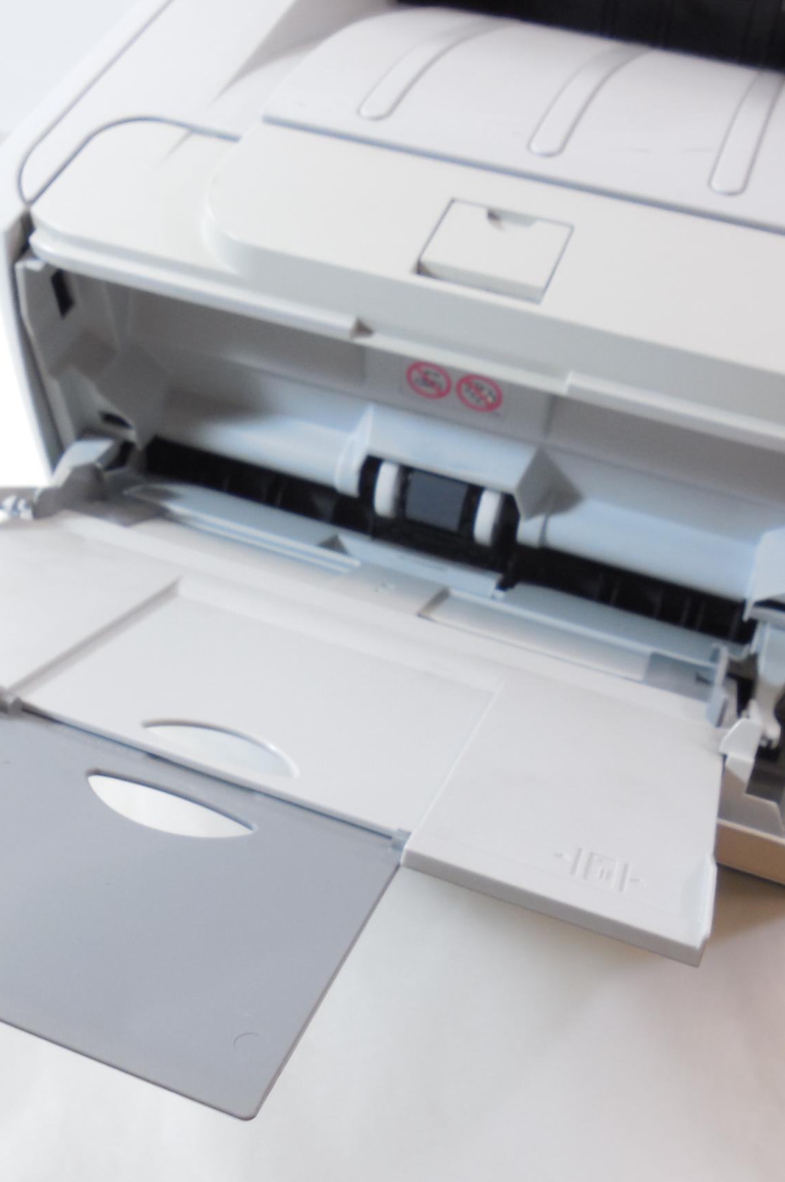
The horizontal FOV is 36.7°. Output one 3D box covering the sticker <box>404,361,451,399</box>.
[{"bbox_3d":[0.013,-0.075,0.422,0.017,0.017,0.002,17,53,13],"label":"sticker"}]

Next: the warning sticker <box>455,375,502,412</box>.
[{"bbox_3d":[0.031,-0.070,0.418,0.017,0.017,0.002,17,53,13],"label":"warning sticker"}]

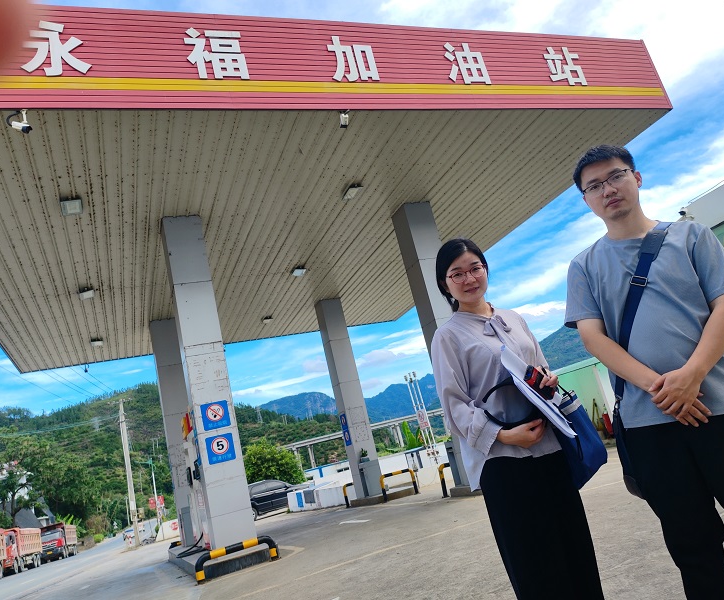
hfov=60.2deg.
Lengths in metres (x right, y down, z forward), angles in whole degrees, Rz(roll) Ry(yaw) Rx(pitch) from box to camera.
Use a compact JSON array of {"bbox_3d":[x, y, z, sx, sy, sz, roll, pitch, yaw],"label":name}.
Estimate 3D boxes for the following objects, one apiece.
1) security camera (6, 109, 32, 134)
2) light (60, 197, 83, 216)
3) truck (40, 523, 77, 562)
[{"bbox_3d":[-4.006,-2.091,7.328,0.260,0.280,0.120,-1,-16,-8],"label":"security camera"},{"bbox_3d":[-4.848,-1.577,10.438,0.315,0.100,0.510,-7,-16,-22],"label":"light"},{"bbox_3d":[-33.450,26.816,68.702,2.500,3.450,10.300,-8,-15,-18],"label":"truck"}]

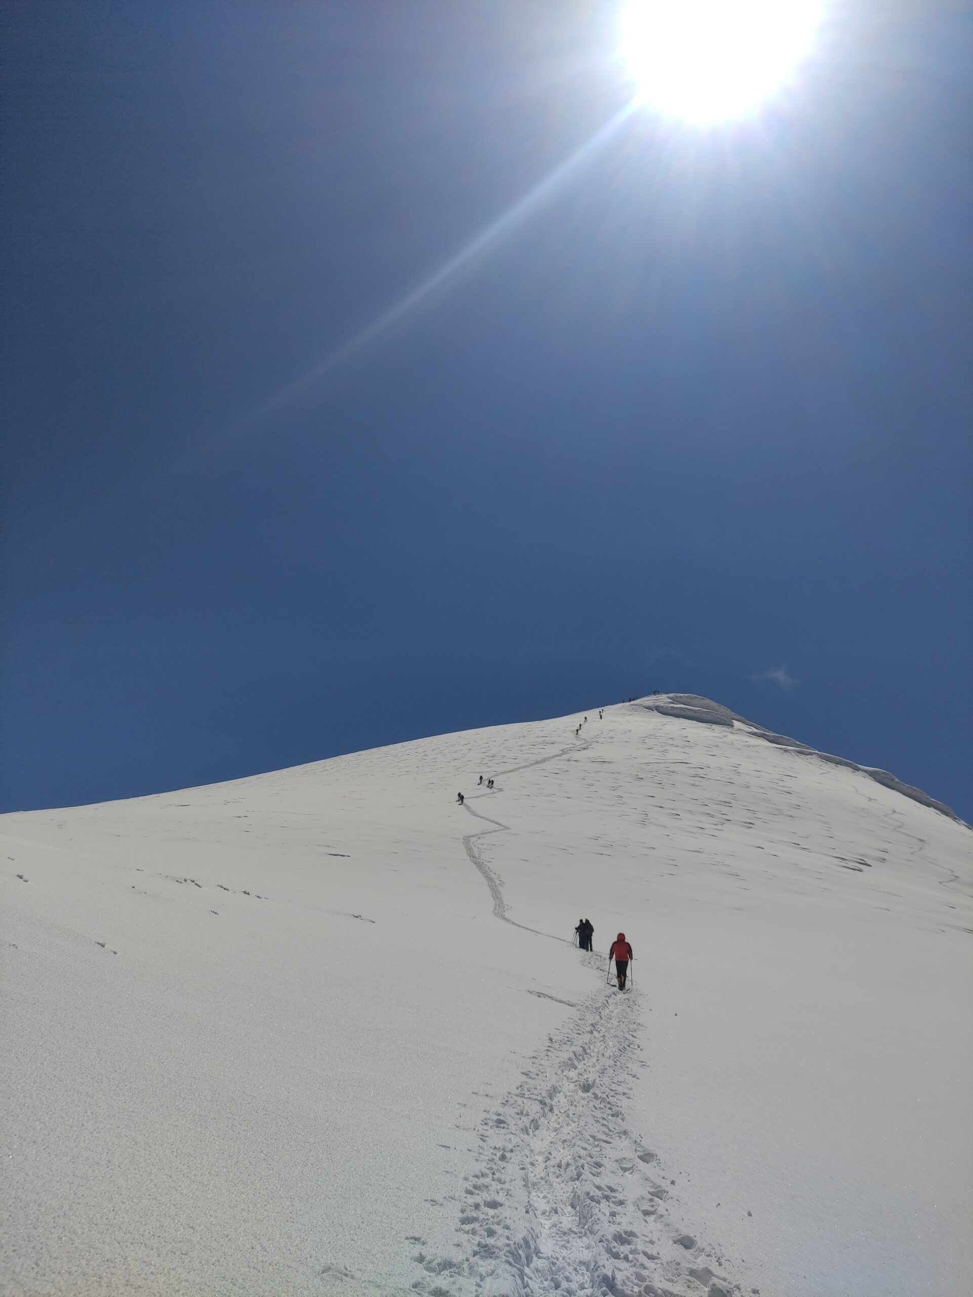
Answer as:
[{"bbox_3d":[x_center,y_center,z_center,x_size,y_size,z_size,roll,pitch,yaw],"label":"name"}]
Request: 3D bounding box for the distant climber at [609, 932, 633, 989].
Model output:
[{"bbox_3d":[4.277,9.931,29.700,0.760,1.760,0.520,-2,-18,4],"label":"distant climber"}]

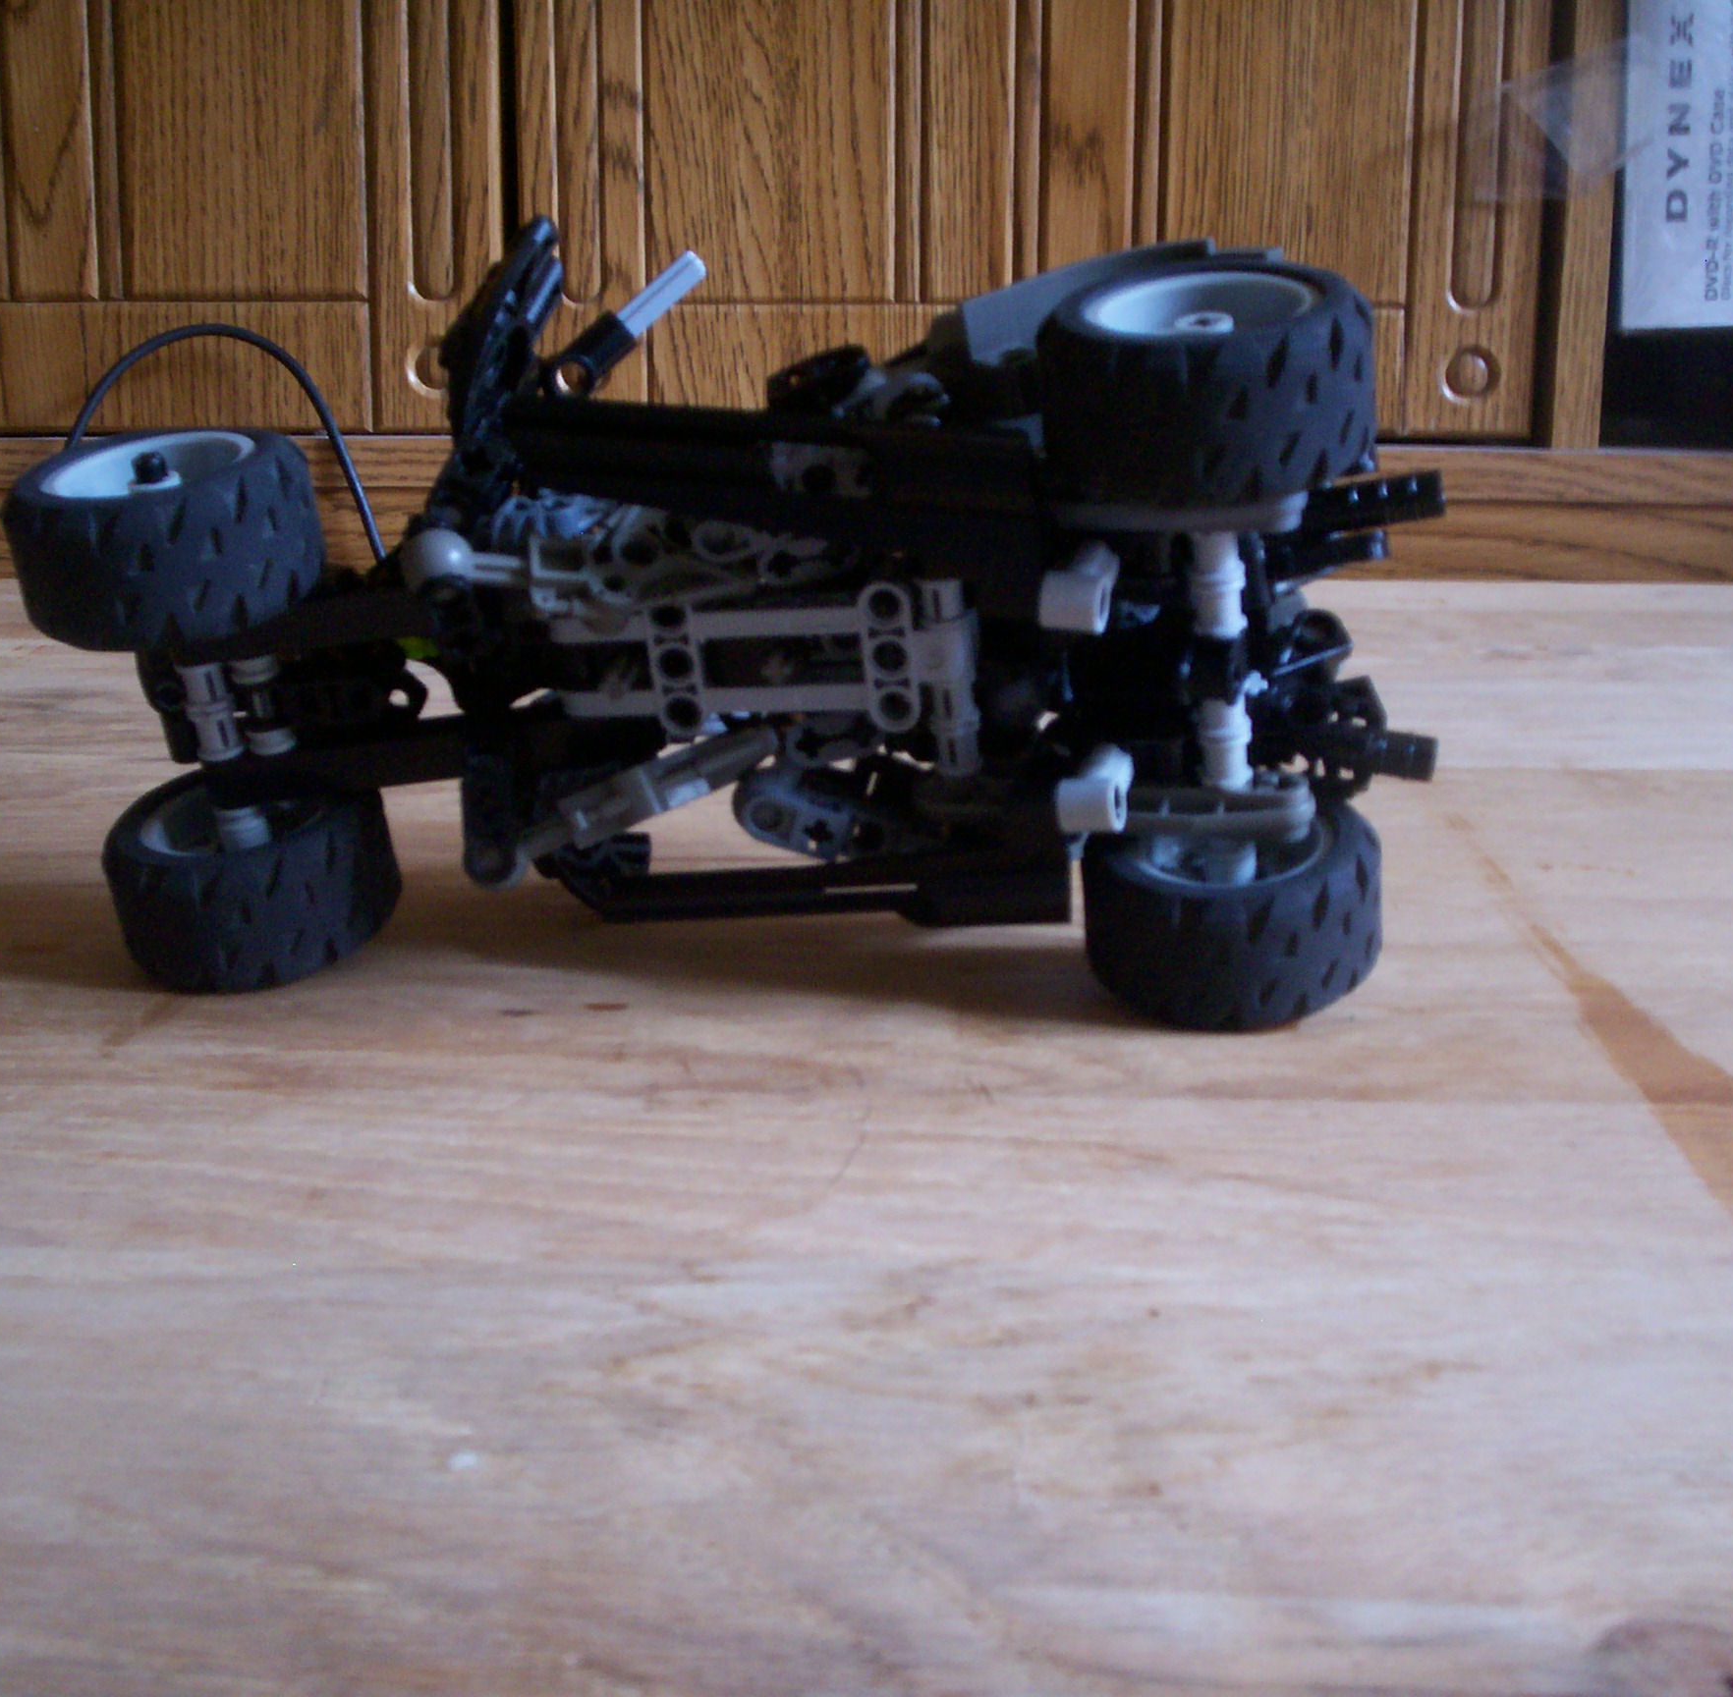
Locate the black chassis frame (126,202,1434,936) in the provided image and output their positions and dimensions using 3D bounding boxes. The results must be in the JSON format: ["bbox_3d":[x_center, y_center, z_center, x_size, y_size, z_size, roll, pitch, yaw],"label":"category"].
[{"bbox_3d":[-0.011,-0.035,0.353,0.192,0.107,0.064,-1,30,11],"label":"black chassis frame"}]

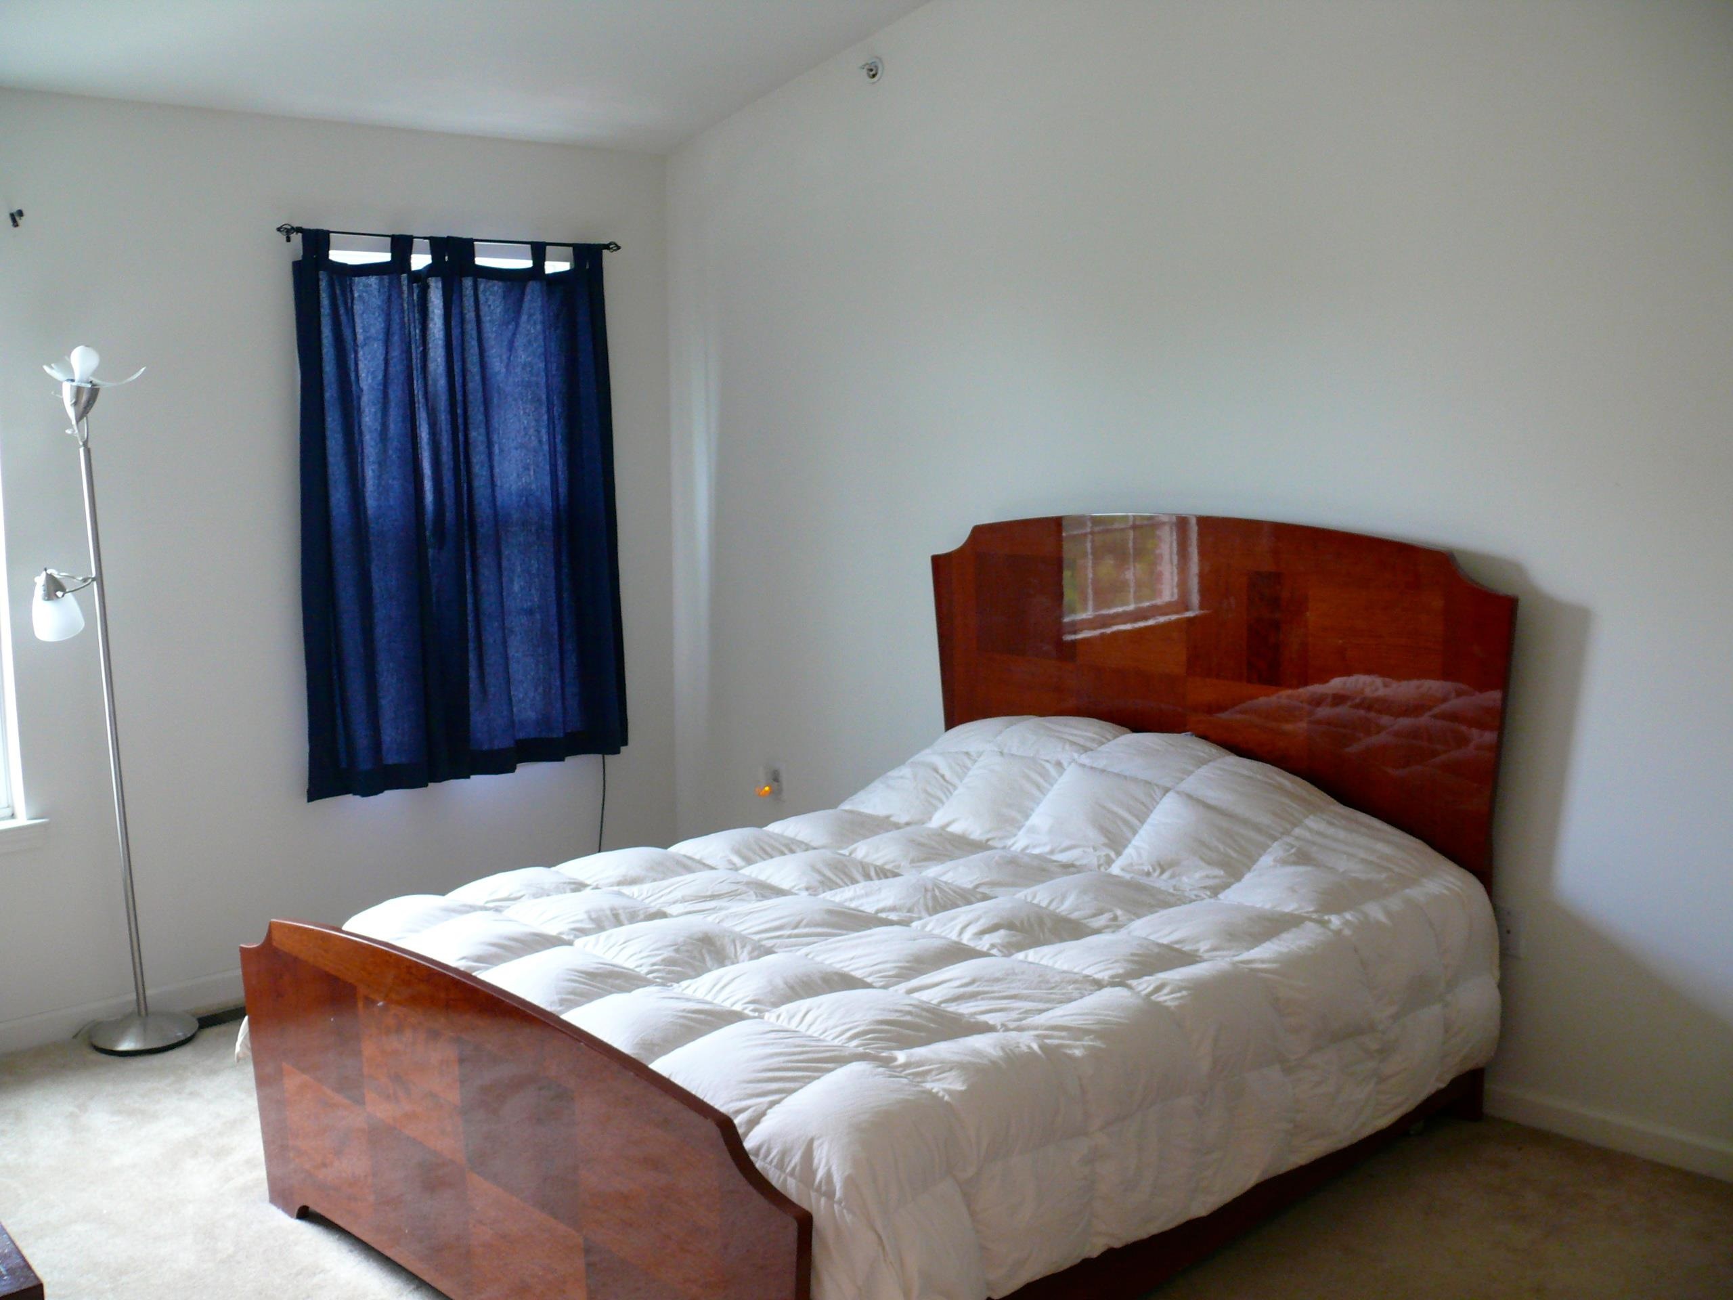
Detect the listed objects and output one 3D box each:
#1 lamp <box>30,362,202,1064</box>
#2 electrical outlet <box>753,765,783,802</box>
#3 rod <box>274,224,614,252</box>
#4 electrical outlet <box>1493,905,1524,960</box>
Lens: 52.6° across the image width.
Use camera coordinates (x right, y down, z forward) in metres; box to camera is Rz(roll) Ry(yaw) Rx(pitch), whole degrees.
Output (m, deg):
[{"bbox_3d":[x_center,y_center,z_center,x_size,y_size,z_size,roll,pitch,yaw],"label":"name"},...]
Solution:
[{"bbox_3d":[-1.905,0.132,4.446,0.300,1.778,0.270,-8,11,-43],"label":"lamp"},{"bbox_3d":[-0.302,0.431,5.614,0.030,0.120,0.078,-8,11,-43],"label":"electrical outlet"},{"bbox_3d":[-1.185,-1.197,5.108,1.138,0.040,0.070,-8,11,-43],"label":"rod"},{"bbox_3d":[1.410,0.616,3.869,0.012,0.120,0.075,-8,11,-43],"label":"electrical outlet"}]

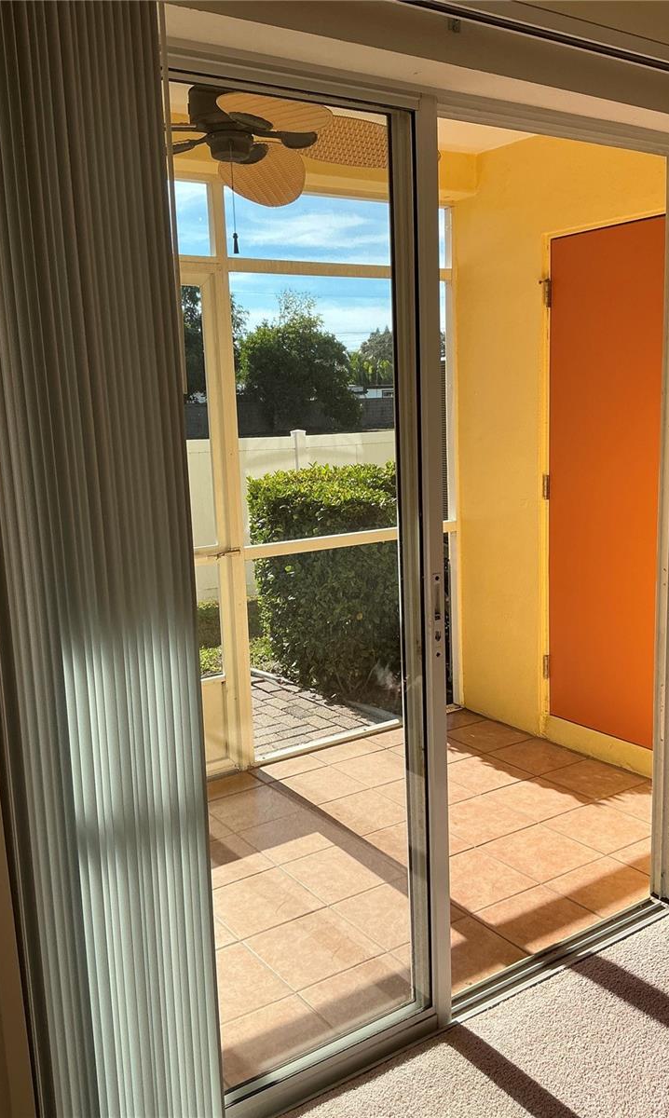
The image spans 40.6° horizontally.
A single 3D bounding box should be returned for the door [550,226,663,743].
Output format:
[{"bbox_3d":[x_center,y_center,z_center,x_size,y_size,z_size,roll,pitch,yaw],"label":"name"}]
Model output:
[{"bbox_3d":[1.152,-0.260,3.564,0.050,2.035,0.770,-8,11,-33],"label":"door"}]

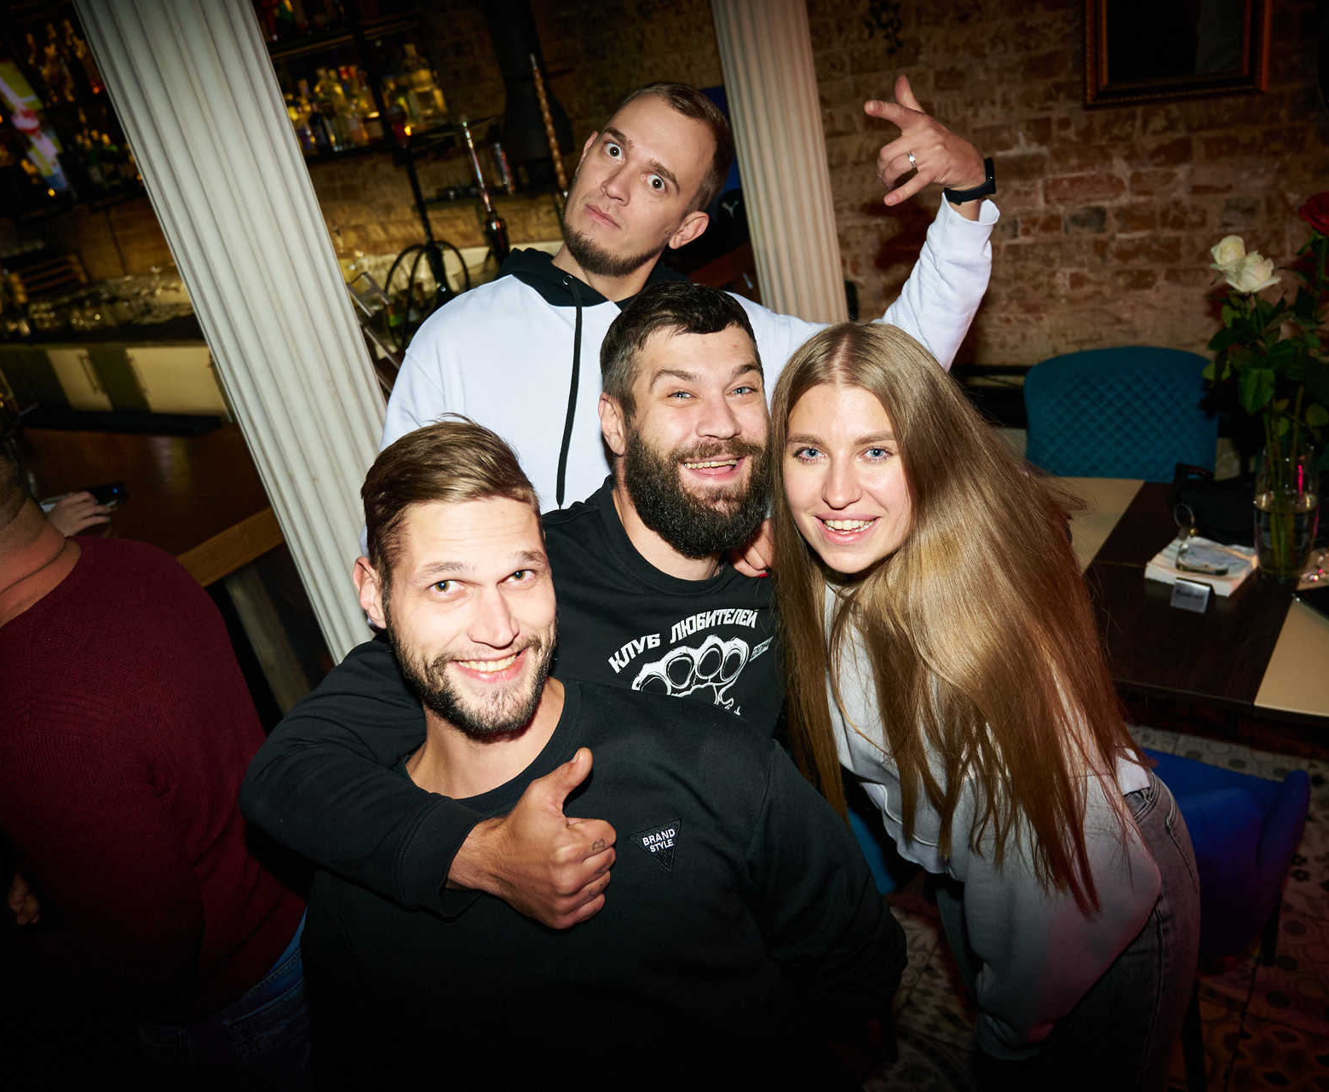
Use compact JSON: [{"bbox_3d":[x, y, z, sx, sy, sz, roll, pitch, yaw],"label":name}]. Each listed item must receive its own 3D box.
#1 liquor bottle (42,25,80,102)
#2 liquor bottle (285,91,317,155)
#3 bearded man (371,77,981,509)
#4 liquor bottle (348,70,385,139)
[{"bbox_3d":[-3.028,-2.418,5.477,0.070,0.335,0.070,8,32,37],"label":"liquor bottle"},{"bbox_3d":[-1.577,-1.838,4.742,0.077,0.265,0.077,8,32,37],"label":"liquor bottle"},{"bbox_3d":[0.083,0.284,1.748,0.800,1.860,0.450,-9,26,-6],"label":"bearded man"},{"bbox_3d":[-1.217,-1.804,4.459,0.083,0.275,0.080,8,32,37],"label":"liquor bottle"}]

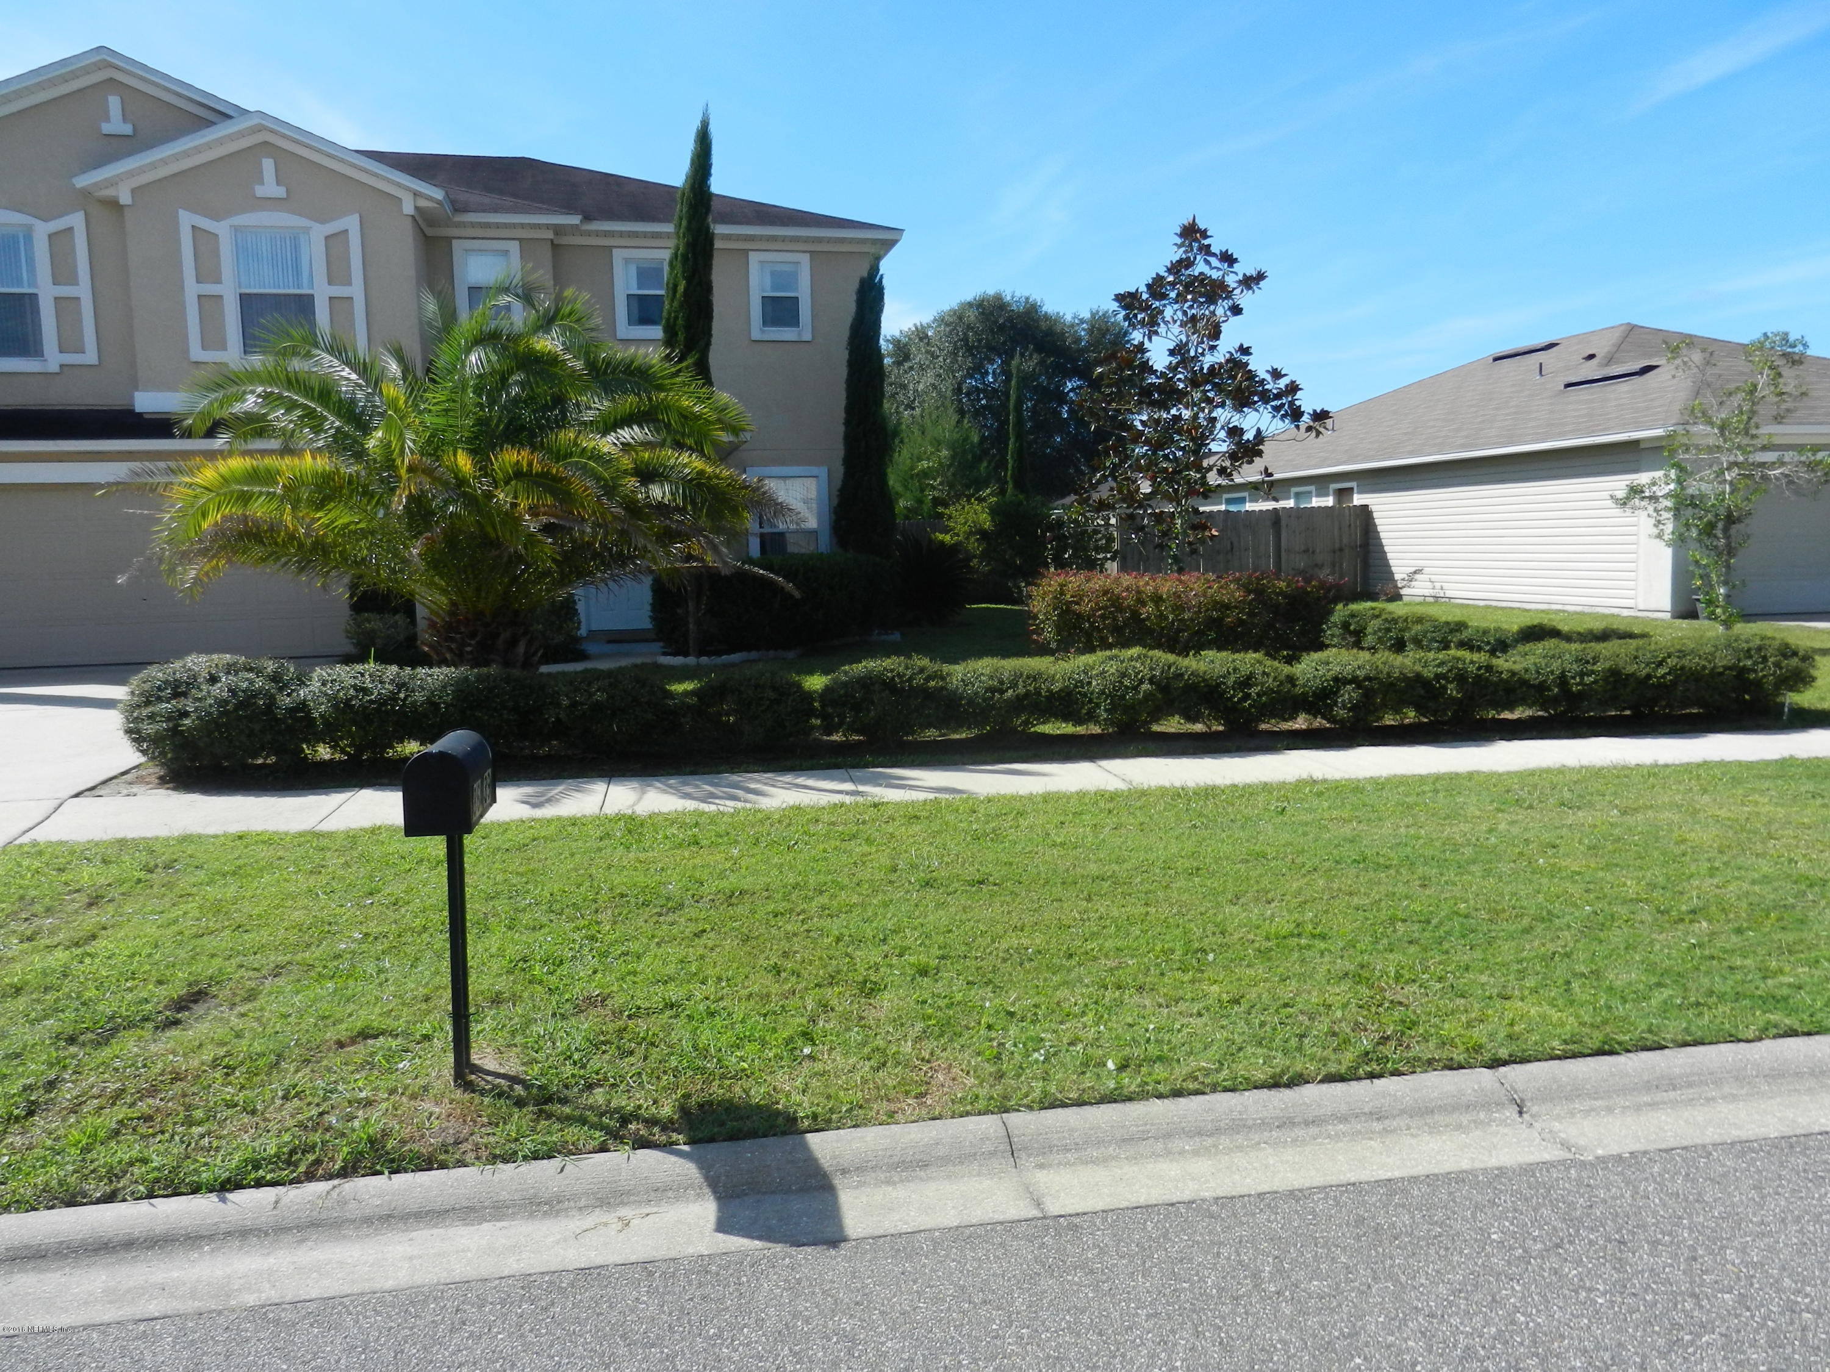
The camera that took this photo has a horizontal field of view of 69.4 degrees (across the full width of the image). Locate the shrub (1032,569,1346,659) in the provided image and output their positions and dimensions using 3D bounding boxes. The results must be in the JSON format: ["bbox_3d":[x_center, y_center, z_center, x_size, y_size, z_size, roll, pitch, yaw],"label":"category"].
[{"bbox_3d":[3.114,-0.896,15.632,3.600,0.930,1.200,-2,6,-3],"label":"shrub"}]

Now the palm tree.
[{"bbox_3d":[-4.524,-2.057,13.299,6.000,4.100,5.800,-3,6,-12],"label":"palm tree"}]

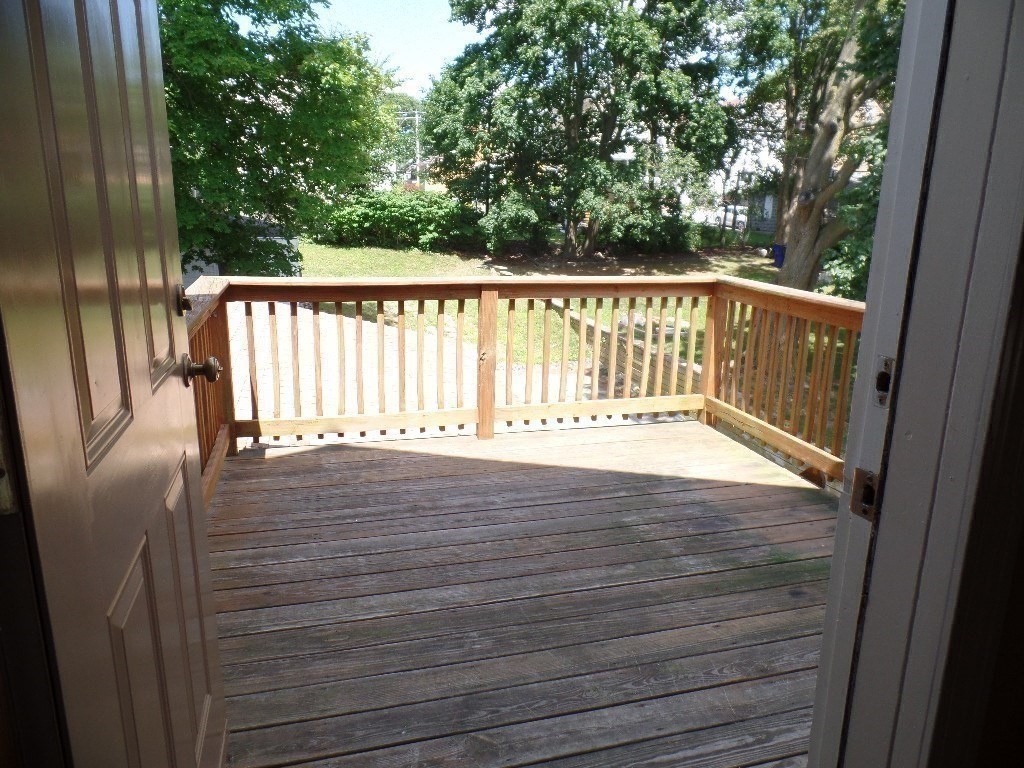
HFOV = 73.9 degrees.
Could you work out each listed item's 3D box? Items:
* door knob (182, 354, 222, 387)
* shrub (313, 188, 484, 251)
[{"bbox_3d":[-0.623,-0.029,1.377,0.067,0.067,0.067,-3,14,-17],"label":"door knob"},{"bbox_3d":[-4.960,-7.231,30.000,7.000,2.450,2.800,2,13,3],"label":"shrub"}]

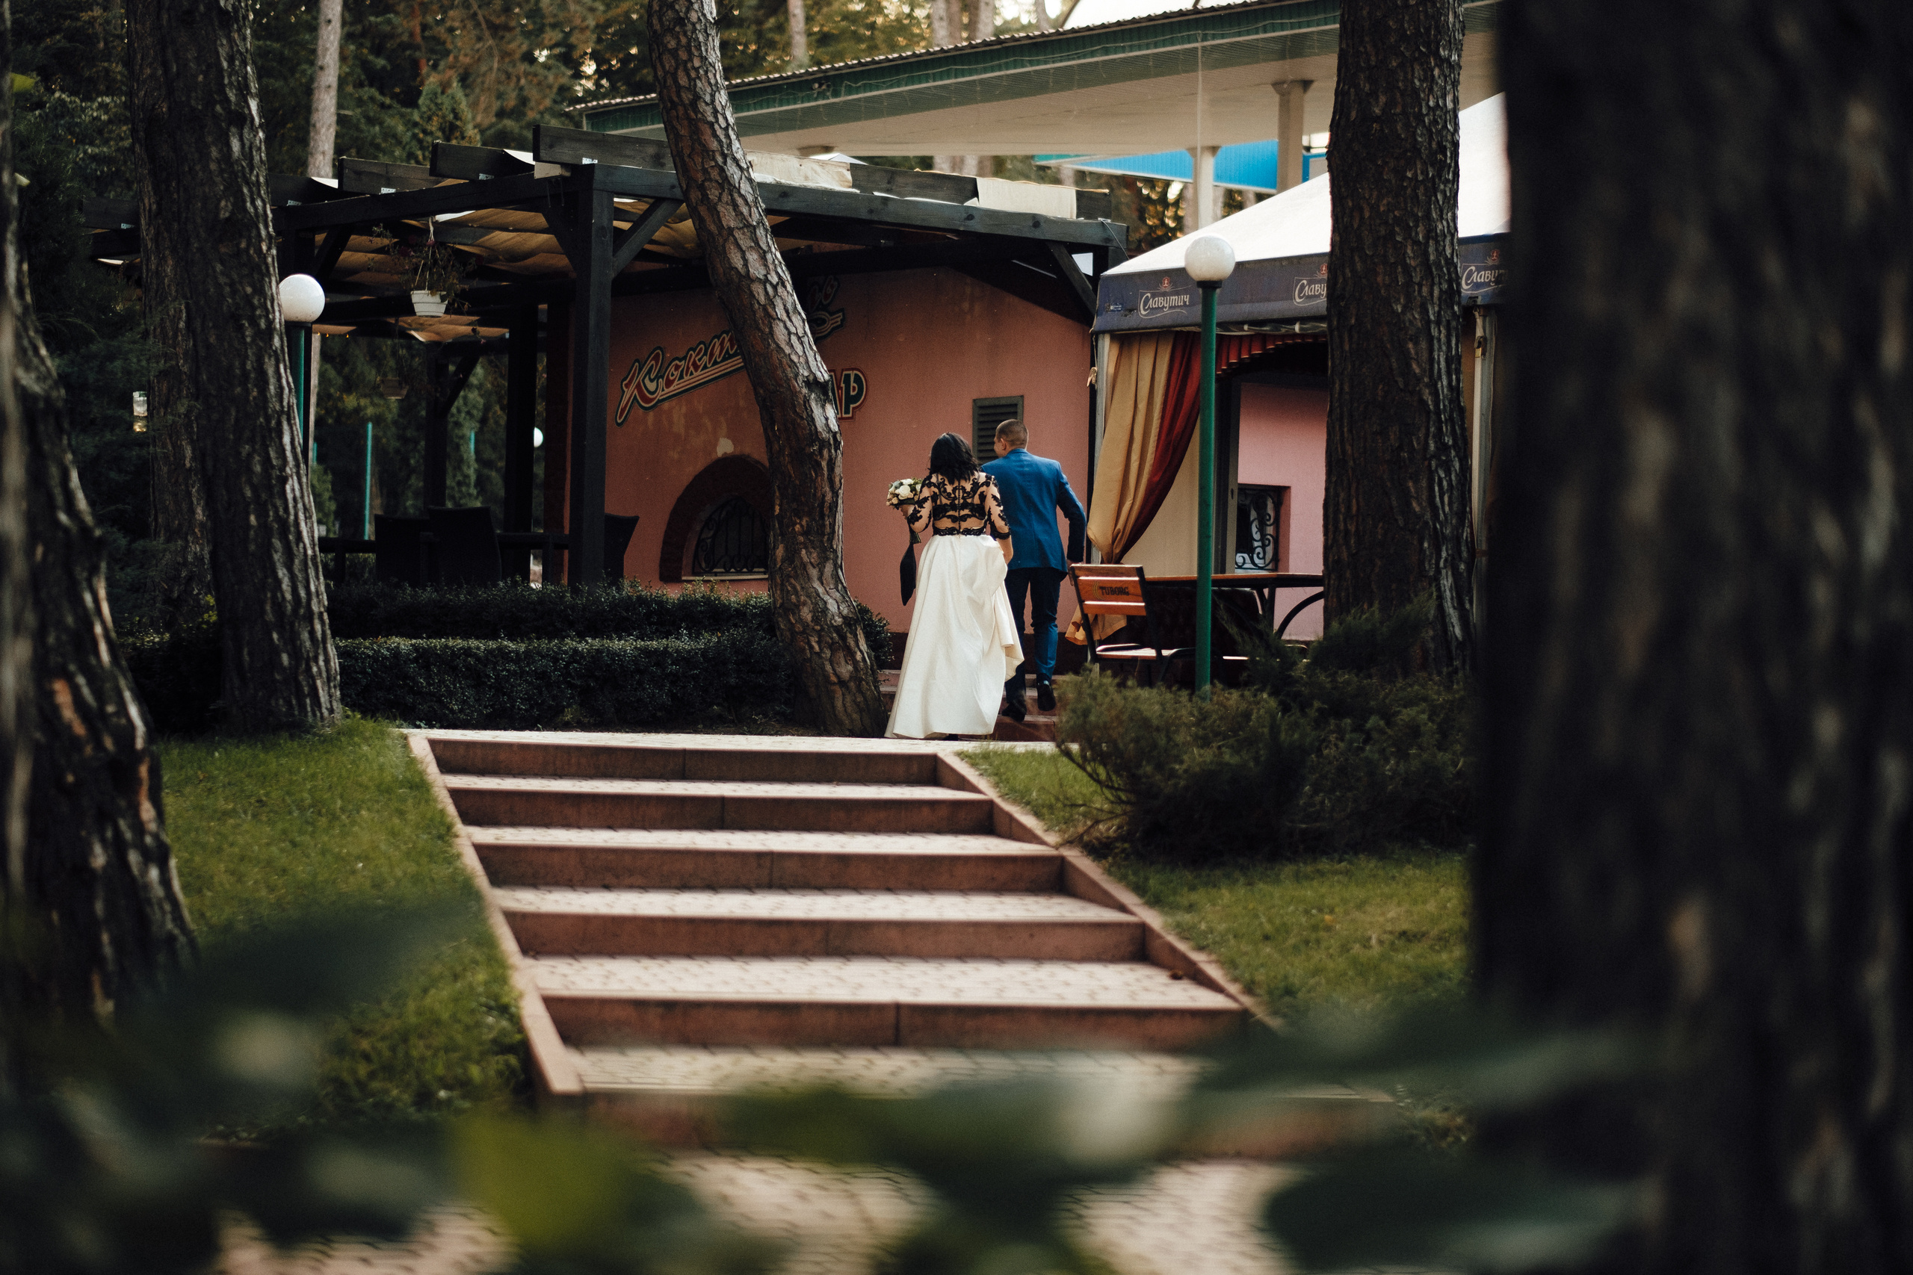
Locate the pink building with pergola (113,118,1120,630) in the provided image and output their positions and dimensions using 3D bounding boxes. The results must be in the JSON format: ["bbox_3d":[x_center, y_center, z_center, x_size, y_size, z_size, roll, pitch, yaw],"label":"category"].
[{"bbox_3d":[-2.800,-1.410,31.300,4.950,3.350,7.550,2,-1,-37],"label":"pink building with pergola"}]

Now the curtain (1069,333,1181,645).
[{"bbox_3d":[1.015,-0.897,26.950,0.250,1.900,0.850,2,-1,-36],"label":"curtain"}]

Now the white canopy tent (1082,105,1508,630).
[{"bbox_3d":[3.720,-1.480,26.850,4.150,4.050,4.150,2,-1,-36],"label":"white canopy tent"}]

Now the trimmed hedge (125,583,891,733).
[{"bbox_3d":[-2.600,0.110,26.100,4.500,0.860,1.500,2,0,-9],"label":"trimmed hedge"}]

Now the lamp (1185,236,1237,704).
[{"bbox_3d":[1.440,-0.870,25.400,0.290,2.800,0.290,2,0,0],"label":"lamp"}]

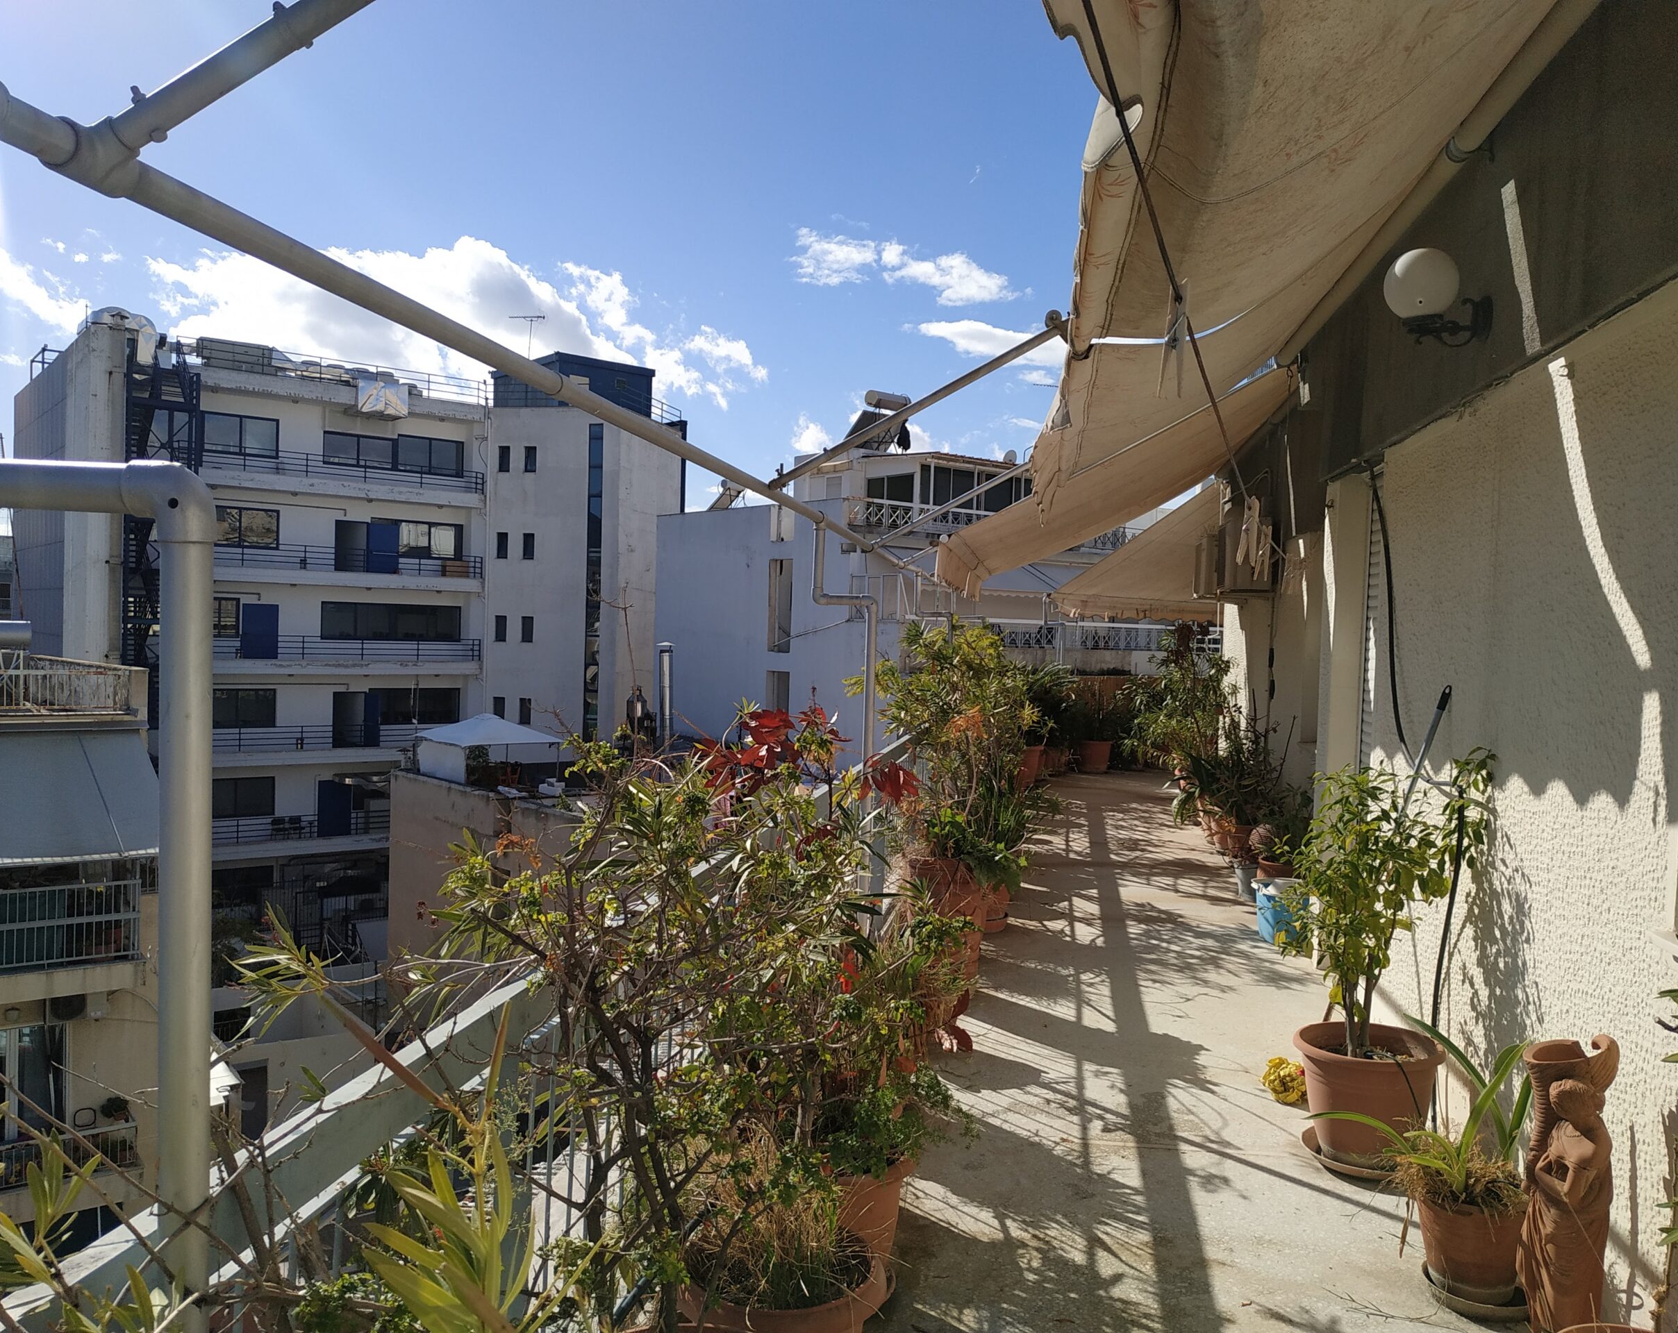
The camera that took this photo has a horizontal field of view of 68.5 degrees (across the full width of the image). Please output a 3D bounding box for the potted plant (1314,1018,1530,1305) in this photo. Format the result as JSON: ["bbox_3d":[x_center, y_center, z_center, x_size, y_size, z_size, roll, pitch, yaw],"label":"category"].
[{"bbox_3d":[1.352,1.135,2.890,0.460,0.580,0.410,2,1,11],"label":"potted plant"}]

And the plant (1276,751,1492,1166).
[{"bbox_3d":[1.620,0.840,3.720,0.590,1.160,0.560,2,1,11],"label":"plant"}]

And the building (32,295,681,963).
[{"bbox_3d":[-20.803,-0.809,53.486,24.000,23.500,18.000,1,1,-36],"label":"building"}]

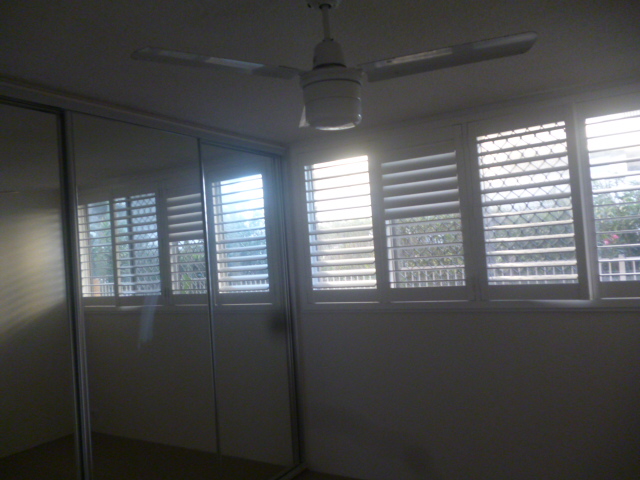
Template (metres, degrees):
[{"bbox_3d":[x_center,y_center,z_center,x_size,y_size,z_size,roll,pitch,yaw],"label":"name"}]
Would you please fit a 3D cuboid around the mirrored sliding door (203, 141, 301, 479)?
[{"bbox_3d":[-0.458,0.507,3.469,0.050,2.249,0.823,-5,-2,32],"label":"mirrored sliding door"}]

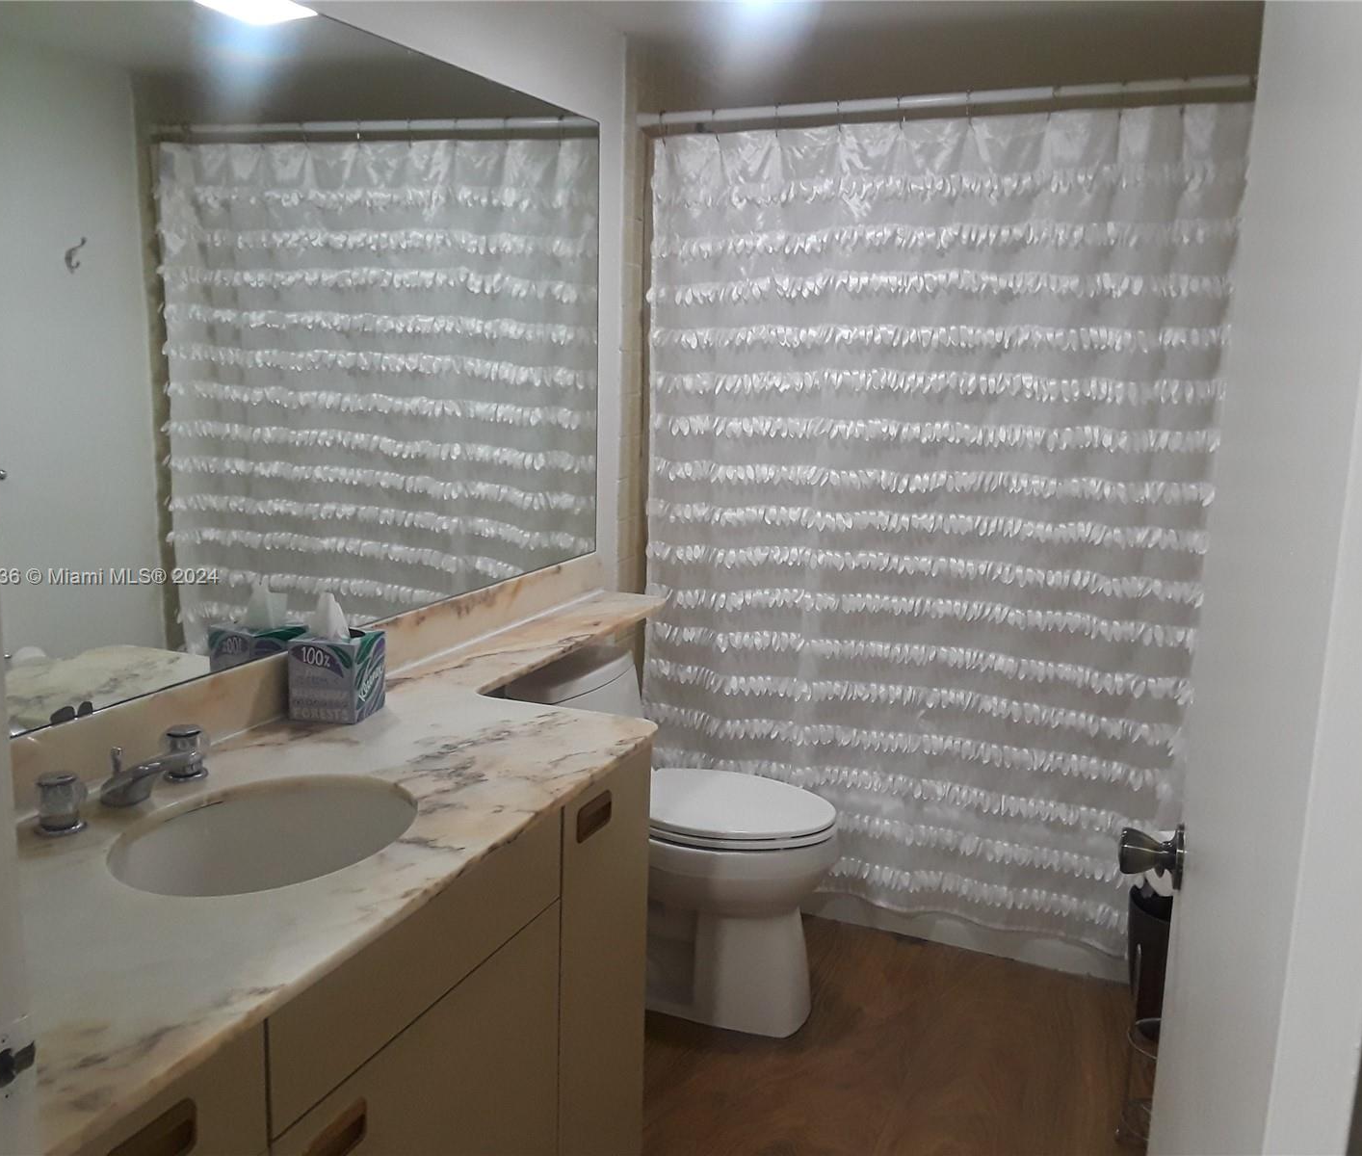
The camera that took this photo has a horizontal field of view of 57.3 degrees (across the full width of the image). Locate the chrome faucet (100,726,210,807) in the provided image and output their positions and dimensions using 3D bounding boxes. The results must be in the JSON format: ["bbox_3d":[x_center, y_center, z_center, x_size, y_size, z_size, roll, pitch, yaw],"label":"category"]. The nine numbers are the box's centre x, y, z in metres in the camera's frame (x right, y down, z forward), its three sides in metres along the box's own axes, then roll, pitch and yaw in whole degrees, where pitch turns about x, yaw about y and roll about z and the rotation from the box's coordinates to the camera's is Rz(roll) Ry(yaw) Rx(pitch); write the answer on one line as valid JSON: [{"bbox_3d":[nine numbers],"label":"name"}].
[{"bbox_3d":[-0.668,0.249,1.579,0.179,0.082,0.058,6,11,23],"label":"chrome faucet"}]

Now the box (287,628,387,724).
[{"bbox_3d":[-0.537,0.151,1.954,0.108,0.127,0.105,3,11,11],"label":"box"}]

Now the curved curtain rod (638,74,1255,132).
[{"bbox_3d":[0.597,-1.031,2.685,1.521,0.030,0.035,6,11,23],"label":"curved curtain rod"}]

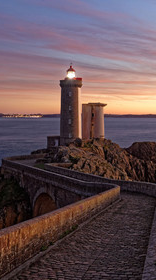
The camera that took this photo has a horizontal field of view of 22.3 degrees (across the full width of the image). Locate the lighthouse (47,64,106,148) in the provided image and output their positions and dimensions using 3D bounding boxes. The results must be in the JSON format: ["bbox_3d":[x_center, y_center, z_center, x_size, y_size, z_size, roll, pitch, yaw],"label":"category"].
[{"bbox_3d":[-0.494,-11.148,130.580,18.800,27.000,12.500,0,3,0],"label":"lighthouse"}]

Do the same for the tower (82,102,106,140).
[{"bbox_3d":[5.585,-5.638,135.898,7.800,13.200,7.600,0,3,0],"label":"tower"}]

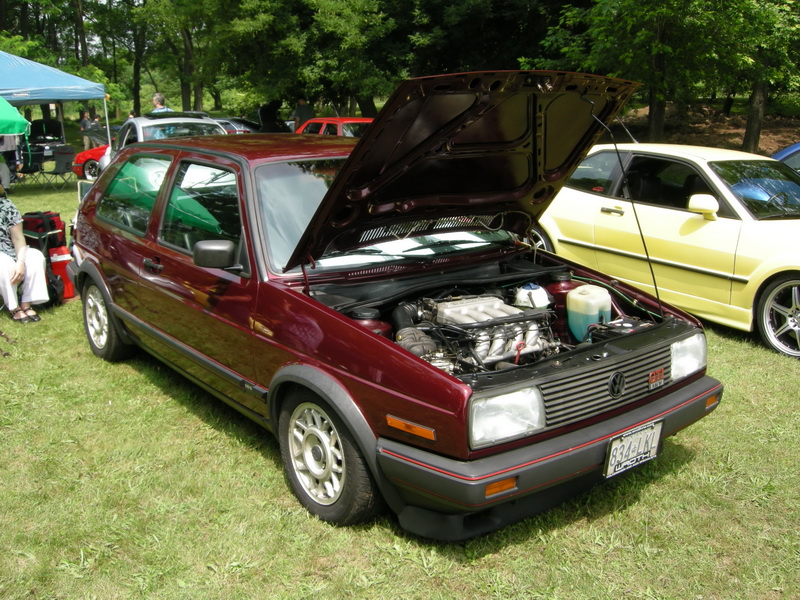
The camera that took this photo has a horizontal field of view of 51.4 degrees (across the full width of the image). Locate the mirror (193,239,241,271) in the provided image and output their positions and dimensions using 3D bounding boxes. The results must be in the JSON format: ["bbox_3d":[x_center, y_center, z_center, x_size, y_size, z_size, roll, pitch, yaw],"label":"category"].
[{"bbox_3d":[-0.789,-0.185,3.524,0.190,0.125,0.100,-10,18,-37],"label":"mirror"}]

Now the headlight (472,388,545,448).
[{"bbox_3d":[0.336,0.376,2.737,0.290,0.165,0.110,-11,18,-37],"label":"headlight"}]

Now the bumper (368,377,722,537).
[{"bbox_3d":[0.683,0.559,3.242,1.660,0.360,0.450,-10,18,-37],"label":"bumper"}]

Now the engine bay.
[{"bbox_3d":[0.416,0.150,3.426,1.280,0.460,0.900,-11,18,-37],"label":"engine bay"}]

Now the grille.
[{"bbox_3d":[0.776,0.303,3.063,0.775,0.150,0.060,-10,18,-37],"label":"grille"}]

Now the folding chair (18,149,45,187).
[{"bbox_3d":[-7.417,-2.639,16.700,0.640,0.840,0.540,-7,16,-28],"label":"folding chair"}]

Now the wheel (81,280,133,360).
[{"bbox_3d":[-1.785,0.095,5.161,0.195,0.575,0.575,-10,18,-37],"label":"wheel"}]

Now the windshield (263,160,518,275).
[{"bbox_3d":[-0.083,-0.434,3.936,1.400,0.600,0.110,-11,-25,-37],"label":"windshield"}]

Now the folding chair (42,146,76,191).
[{"bbox_3d":[-5.848,-2.295,14.186,0.500,0.800,0.460,8,16,30],"label":"folding chair"}]

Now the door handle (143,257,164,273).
[{"bbox_3d":[-1.230,-0.175,4.129,0.050,0.060,0.240,-11,18,-37],"label":"door handle"}]

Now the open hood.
[{"bbox_3d":[0.297,-0.545,3.489,1.420,1.000,0.120,-10,59,-37],"label":"open hood"}]

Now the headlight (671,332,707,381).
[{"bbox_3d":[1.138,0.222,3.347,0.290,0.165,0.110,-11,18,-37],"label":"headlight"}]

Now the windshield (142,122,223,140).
[{"bbox_3d":[-3.271,-2.479,12.879,1.360,0.480,0.680,-8,17,-33],"label":"windshield"}]

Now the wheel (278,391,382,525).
[{"bbox_3d":[-0.252,0.585,3.281,0.195,0.575,0.575,-10,18,-37],"label":"wheel"}]

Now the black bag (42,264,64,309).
[{"bbox_3d":[-2.712,-0.130,6.447,0.190,0.350,0.170,-3,15,-11],"label":"black bag"}]

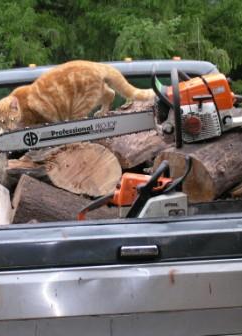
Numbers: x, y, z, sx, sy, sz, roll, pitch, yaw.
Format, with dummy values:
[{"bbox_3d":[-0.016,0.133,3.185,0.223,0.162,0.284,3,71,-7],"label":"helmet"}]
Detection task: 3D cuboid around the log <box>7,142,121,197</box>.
[{"bbox_3d":[-0.225,0.000,4.540,0.290,0.200,0.397,15,-3,-25],"label":"log"}]

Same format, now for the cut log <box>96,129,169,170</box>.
[{"bbox_3d":[0.115,-0.152,4.770,0.220,0.220,0.423,0,13,43],"label":"cut log"}]

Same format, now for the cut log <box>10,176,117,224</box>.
[{"bbox_3d":[-0.187,0.176,4.150,0.403,0.210,0.220,17,-5,-20],"label":"cut log"}]

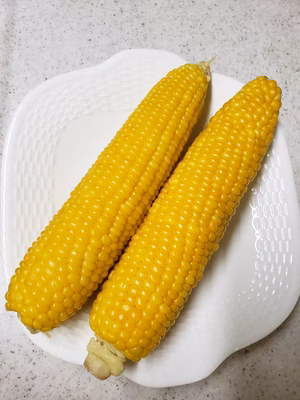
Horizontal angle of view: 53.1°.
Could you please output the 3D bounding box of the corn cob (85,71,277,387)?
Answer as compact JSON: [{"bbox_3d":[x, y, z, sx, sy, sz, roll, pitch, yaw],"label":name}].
[{"bbox_3d":[0.032,0.005,0.196,0.048,0.048,0.225,30,76,8],"label":"corn cob"}]

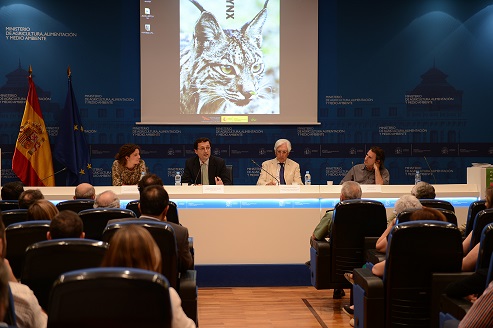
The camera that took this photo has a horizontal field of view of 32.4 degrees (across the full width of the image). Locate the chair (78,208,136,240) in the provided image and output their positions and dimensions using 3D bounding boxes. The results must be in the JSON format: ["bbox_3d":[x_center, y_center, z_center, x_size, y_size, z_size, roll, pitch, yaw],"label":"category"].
[{"bbox_3d":[-1.118,0.840,7.080,0.620,0.965,0.660,0,1,-3],"label":"chair"}]

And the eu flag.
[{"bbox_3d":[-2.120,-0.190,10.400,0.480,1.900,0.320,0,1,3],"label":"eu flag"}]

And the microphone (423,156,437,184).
[{"bbox_3d":[1.870,0.097,8.600,0.180,0.330,0.090,1,1,37],"label":"microphone"}]

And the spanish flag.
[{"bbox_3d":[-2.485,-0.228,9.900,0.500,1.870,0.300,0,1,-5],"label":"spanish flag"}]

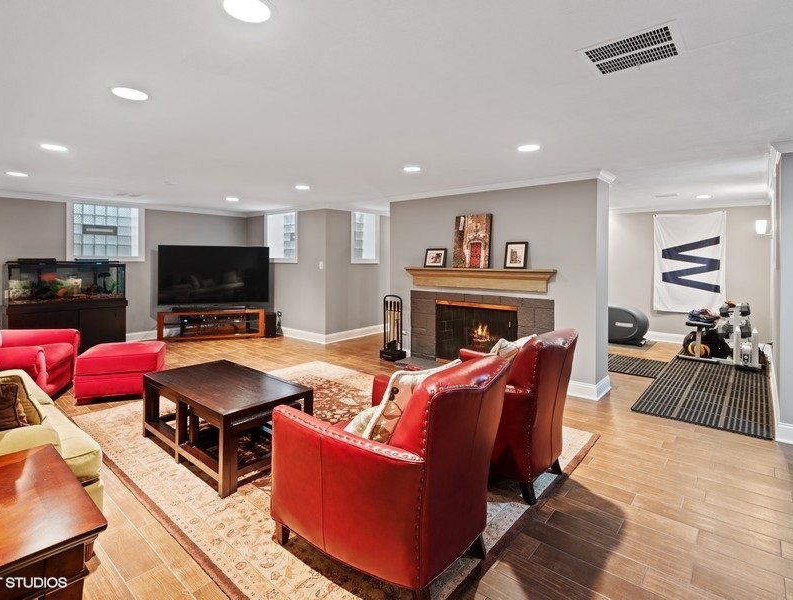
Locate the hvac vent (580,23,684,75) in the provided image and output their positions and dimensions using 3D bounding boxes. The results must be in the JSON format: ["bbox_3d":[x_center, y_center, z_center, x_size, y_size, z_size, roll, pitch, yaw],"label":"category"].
[{"bbox_3d":[0.942,-0.986,1.595,0.320,0.020,0.310,3,5,41],"label":"hvac vent"}]

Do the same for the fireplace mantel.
[{"bbox_3d":[0.869,-0.236,4.510,1.822,0.235,0.170,4,6,40],"label":"fireplace mantel"}]

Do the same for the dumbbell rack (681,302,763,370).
[{"bbox_3d":[4.267,0.416,5.276,0.840,0.740,0.550,4,6,40],"label":"dumbbell rack"}]

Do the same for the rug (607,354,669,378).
[{"bbox_3d":[2.793,0.795,5.123,1.050,0.020,0.900,4,6,40],"label":"rug"}]

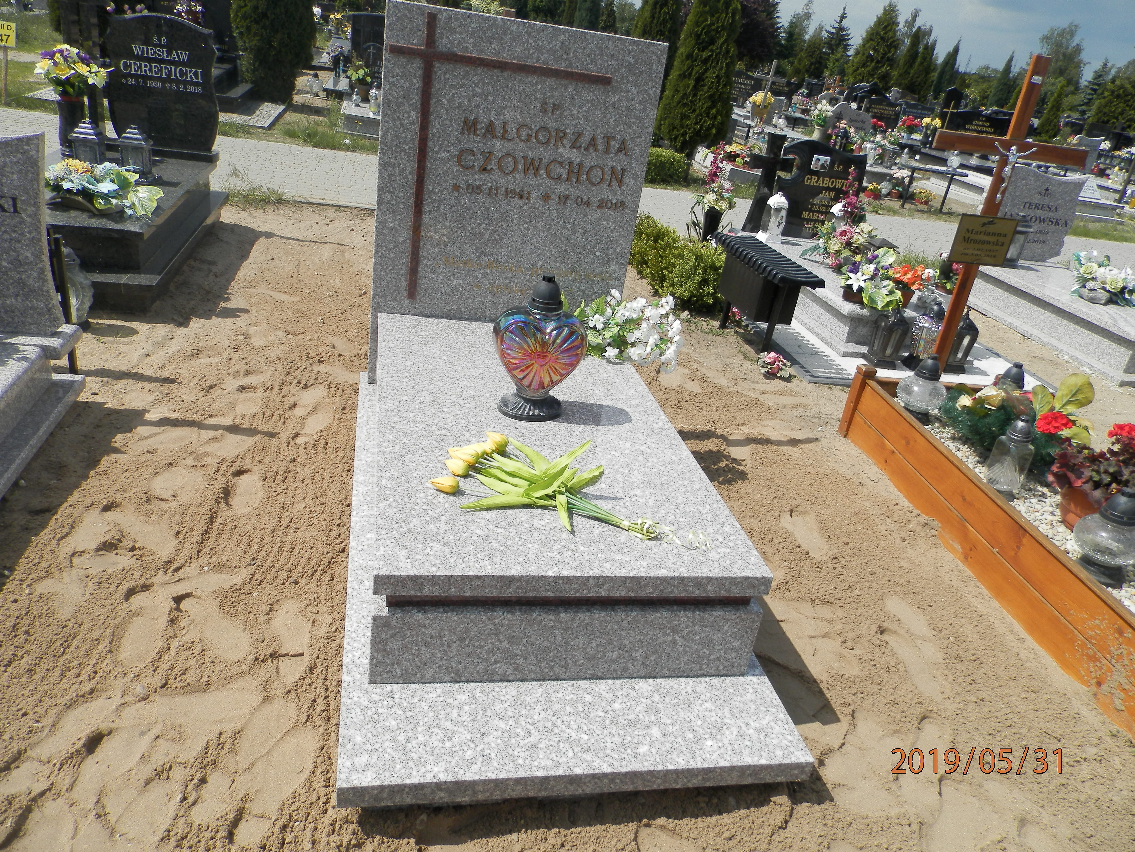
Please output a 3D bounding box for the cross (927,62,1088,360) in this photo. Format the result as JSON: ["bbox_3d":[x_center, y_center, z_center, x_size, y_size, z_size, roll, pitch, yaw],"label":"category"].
[{"bbox_3d":[1.494,-0.594,3.017,0.612,1.405,0.075,2,26,-13],"label":"cross"}]

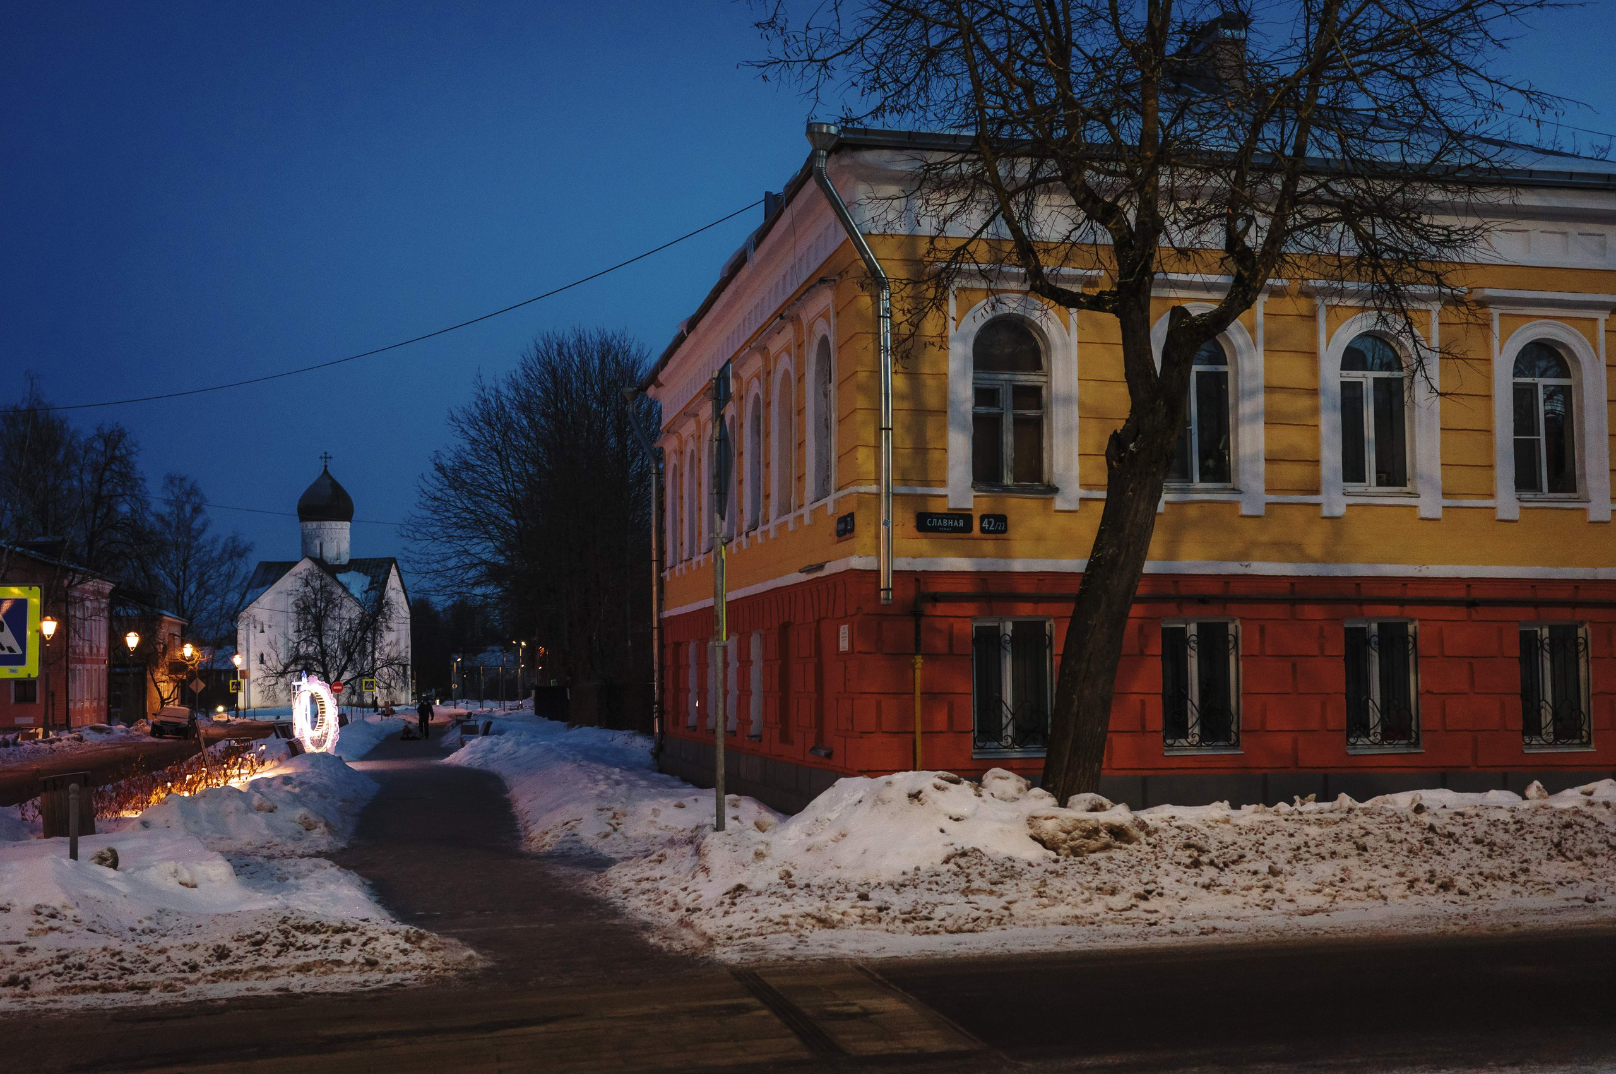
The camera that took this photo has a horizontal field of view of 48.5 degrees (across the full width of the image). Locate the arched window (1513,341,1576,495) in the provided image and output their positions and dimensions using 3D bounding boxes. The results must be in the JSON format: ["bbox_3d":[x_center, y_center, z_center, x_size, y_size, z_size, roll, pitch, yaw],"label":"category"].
[{"bbox_3d":[10.426,-1.694,25.476,1.080,2.280,0.220,1,-5,-11],"label":"arched window"}]

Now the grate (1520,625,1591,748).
[{"bbox_3d":[10.441,2.076,25.072,1.080,1.700,0.100,1,-5,-11],"label":"grate"}]

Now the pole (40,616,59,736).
[{"bbox_3d":[-28.322,5.226,67.000,0.500,4.500,0.500,1,-5,-12],"label":"pole"}]

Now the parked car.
[{"bbox_3d":[-27.766,8.119,78.500,1.700,1.450,4.150,1,-5,-12],"label":"parked car"}]

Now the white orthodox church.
[{"bbox_3d":[-43.230,3.918,162.942,12.000,23.009,13.400,0,-5,2],"label":"white orthodox church"}]

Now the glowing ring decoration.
[{"bbox_3d":[-13.301,4.890,48.500,0.420,2.350,2.250,-1,-5,8],"label":"glowing ring decoration"}]

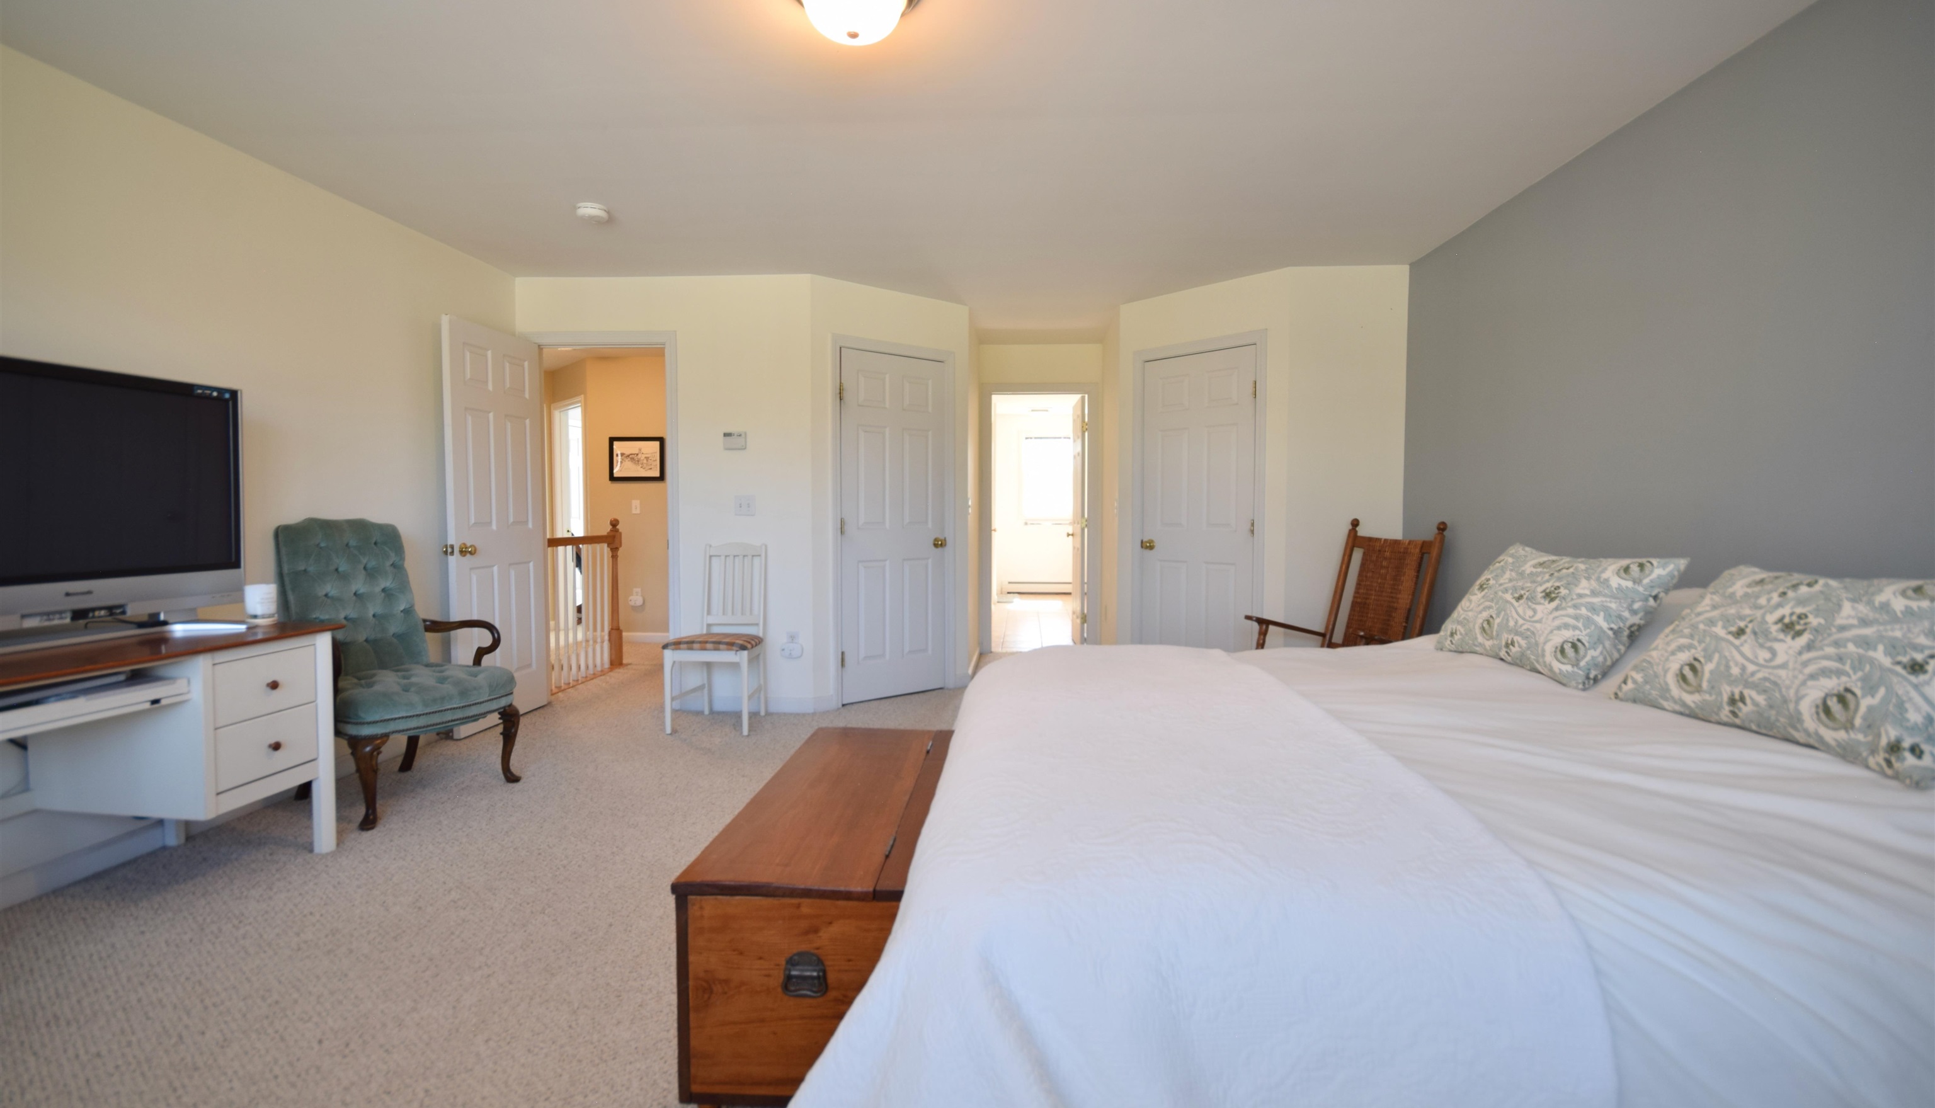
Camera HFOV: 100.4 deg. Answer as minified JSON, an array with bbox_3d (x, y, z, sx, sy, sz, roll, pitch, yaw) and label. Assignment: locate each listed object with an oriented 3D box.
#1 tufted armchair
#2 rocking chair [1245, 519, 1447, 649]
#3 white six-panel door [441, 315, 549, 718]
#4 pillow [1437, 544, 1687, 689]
[{"bbox_3d":[-2.264,0.403,3.169,0.700,1.090,0.670,1,3,23],"label":"tufted armchair"},{"bbox_3d":[1.709,0.394,3.602,0.820,1.090,0.600,-1,3,-23],"label":"rocking chair"},{"bbox_3d":[-2.477,-0.137,4.269,0.042,2.030,0.765,0,3,2],"label":"white six-panel door"},{"bbox_3d":[1.768,0.165,2.454,0.170,0.470,0.650,37,1,-4],"label":"pillow"}]

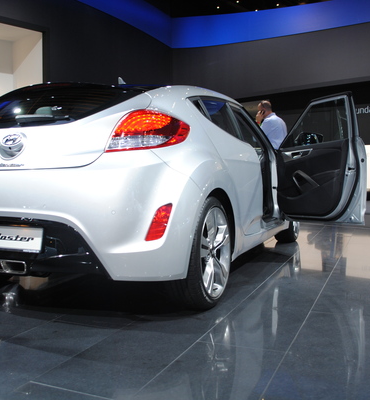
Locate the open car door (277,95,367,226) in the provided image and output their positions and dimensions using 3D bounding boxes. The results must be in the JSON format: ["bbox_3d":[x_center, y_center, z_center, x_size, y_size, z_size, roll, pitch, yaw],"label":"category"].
[{"bbox_3d":[1.092,-0.311,3.875,0.260,1.040,0.960,-2,4,-30],"label":"open car door"}]

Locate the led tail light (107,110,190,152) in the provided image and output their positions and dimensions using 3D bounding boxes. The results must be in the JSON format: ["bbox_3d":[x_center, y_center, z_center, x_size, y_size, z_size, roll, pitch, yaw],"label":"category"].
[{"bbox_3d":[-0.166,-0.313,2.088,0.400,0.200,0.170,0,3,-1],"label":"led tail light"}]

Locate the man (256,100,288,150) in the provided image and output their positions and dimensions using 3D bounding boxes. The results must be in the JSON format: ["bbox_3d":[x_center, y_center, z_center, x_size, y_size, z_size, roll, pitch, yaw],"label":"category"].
[{"bbox_3d":[1.202,-0.518,6.350,0.340,1.760,0.470,2,4,37],"label":"man"}]

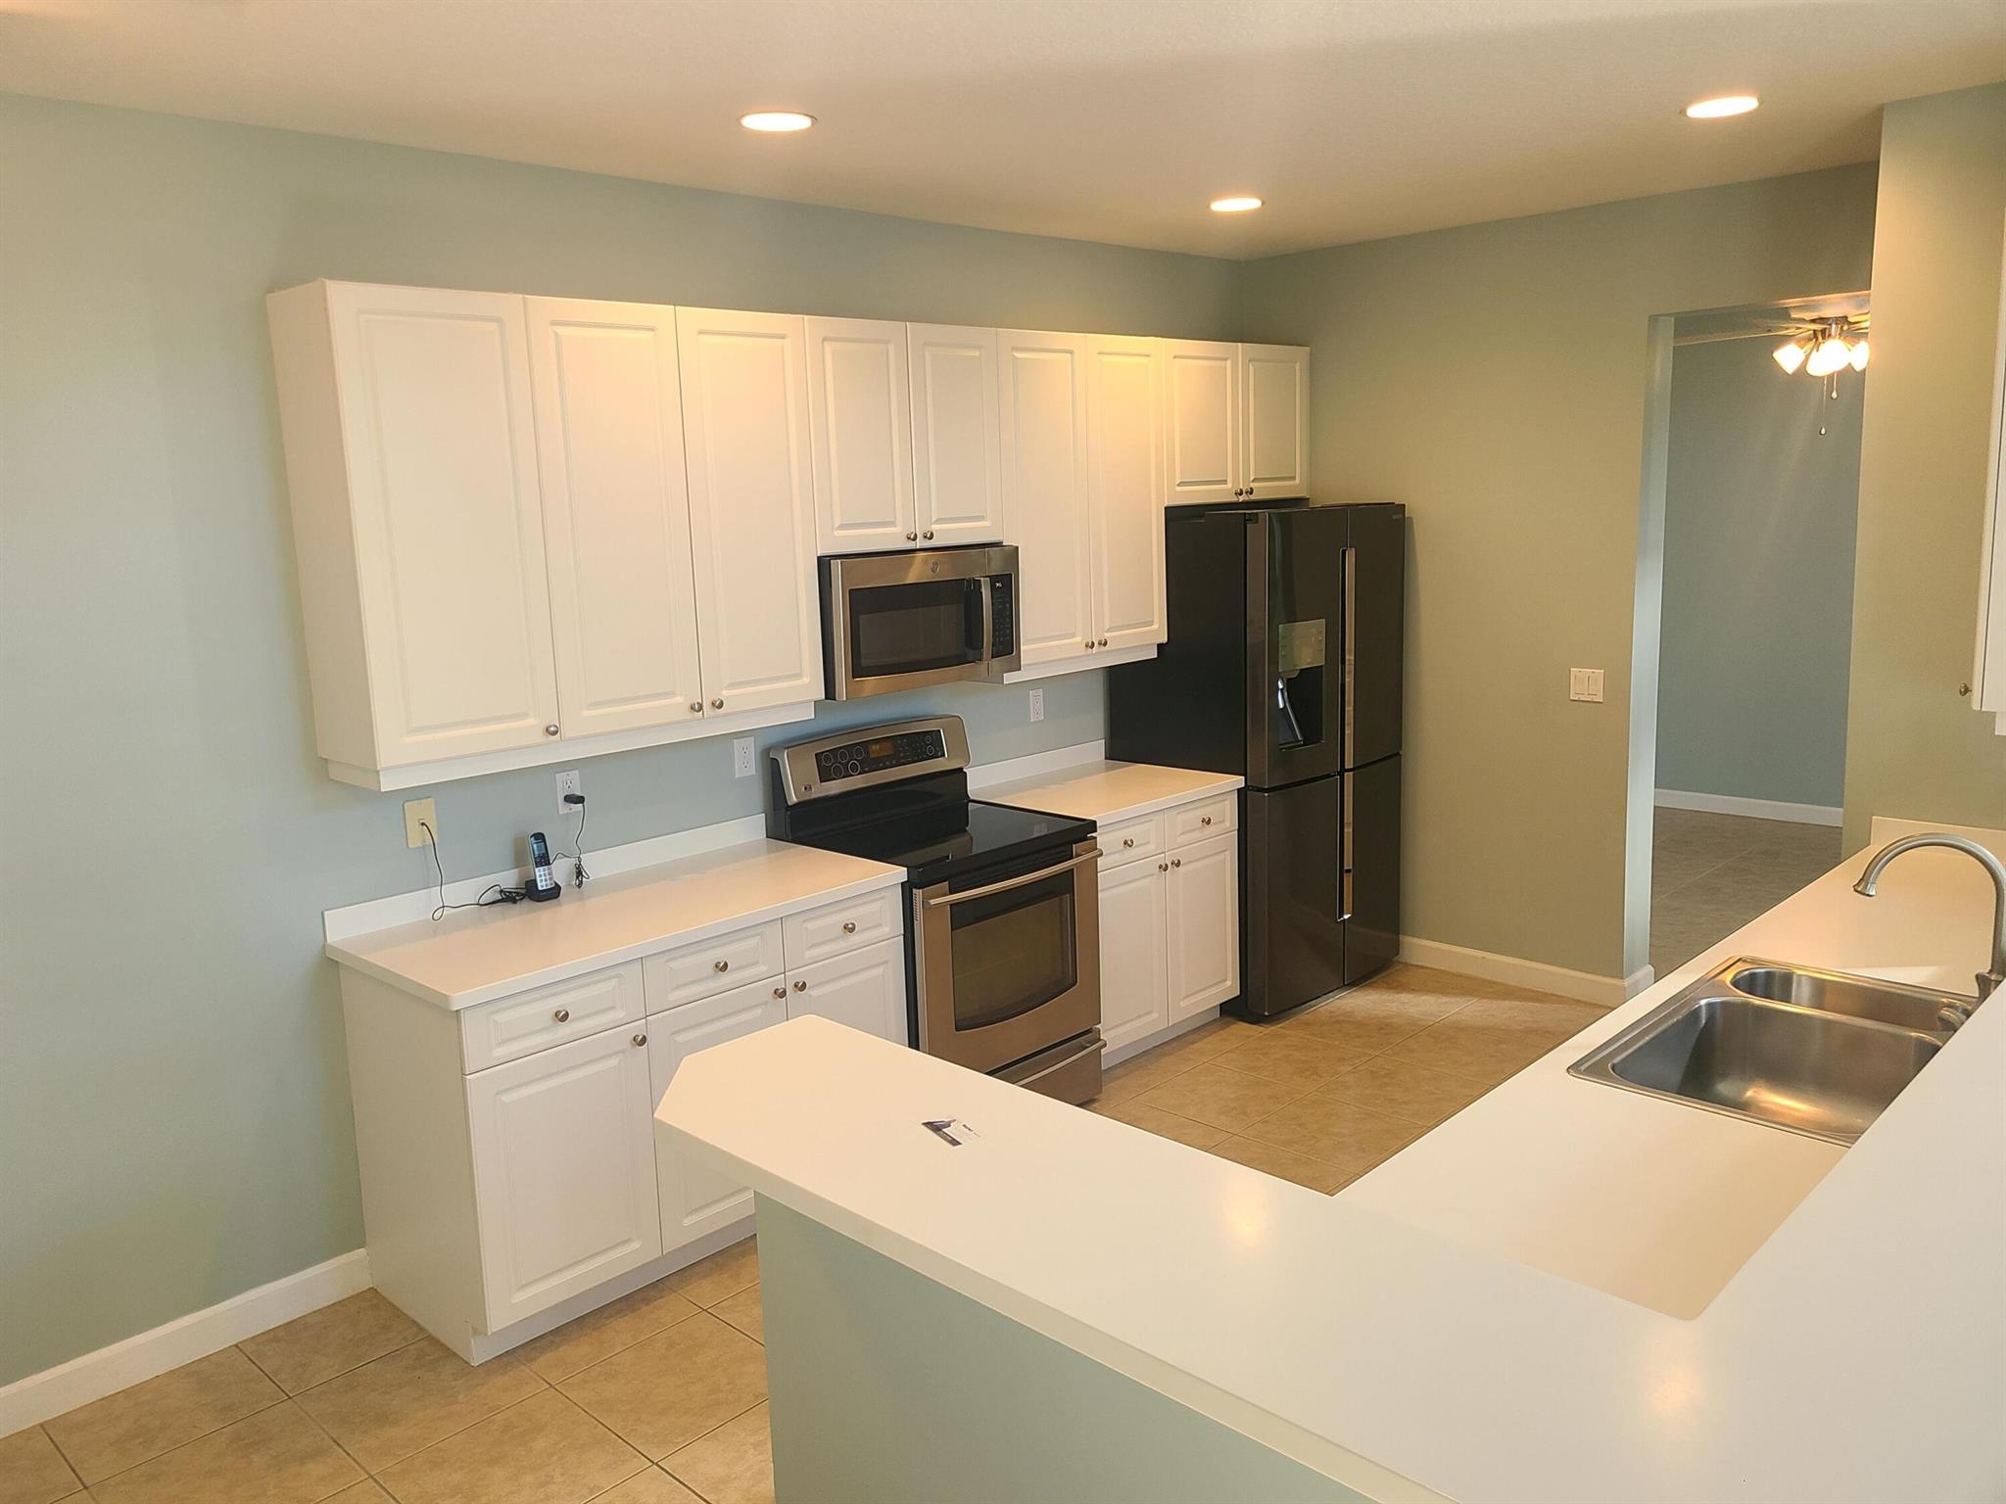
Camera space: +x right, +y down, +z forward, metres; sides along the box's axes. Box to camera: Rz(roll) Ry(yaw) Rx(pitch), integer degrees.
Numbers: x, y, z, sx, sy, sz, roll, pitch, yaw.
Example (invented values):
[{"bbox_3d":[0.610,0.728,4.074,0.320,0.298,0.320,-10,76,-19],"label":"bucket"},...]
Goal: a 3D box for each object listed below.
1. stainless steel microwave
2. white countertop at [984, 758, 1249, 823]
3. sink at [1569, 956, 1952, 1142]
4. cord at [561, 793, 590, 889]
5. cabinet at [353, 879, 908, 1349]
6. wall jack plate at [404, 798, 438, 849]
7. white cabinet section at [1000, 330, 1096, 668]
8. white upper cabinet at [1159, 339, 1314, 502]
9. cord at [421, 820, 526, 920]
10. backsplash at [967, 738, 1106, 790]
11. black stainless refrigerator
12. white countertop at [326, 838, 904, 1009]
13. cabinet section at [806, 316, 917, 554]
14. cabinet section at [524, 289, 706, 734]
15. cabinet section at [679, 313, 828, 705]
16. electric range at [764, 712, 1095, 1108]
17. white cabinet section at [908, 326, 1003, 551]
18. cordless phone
[{"bbox_3d":[-0.332,-0.414,4.605,0.415,0.403,0.756,8,14,43],"label":"stainless steel microwave"},{"bbox_3d":[0.332,0.133,5.213,0.648,0.037,0.807,8,14,43],"label":"white countertop"},{"bbox_3d":[1.472,0.614,2.738,0.556,0.196,0.832,8,14,43],"label":"sink"},{"bbox_3d":[-1.152,0.238,4.073,0.075,0.250,0.065,8,14,43],"label":"cord"},{"bbox_3d":[-0.935,0.858,4.000,0.632,0.892,1.302,8,14,43],"label":"cabinet"},{"bbox_3d":[-1.464,0.180,3.799,0.010,0.119,0.077,8,14,43],"label":"wall jack plate"},{"bbox_3d":[0.026,-0.831,4.996,0.332,1.058,0.425,8,14,43],"label":"white cabinet section"},{"bbox_3d":[0.771,-1.234,5.710,0.334,0.569,0.923,8,14,43],"label":"white upper cabinet"},{"bbox_3d":[-1.357,0.284,3.863,0.085,0.247,0.260,8,14,43],"label":"cord"},{"bbox_3d":[0.106,0.046,5.422,0.020,0.076,0.798,8,14,43],"label":"backsplash"},{"bbox_3d":[0.988,-0.007,5.772,0.765,1.828,0.912,8,14,43],"label":"black stainless refrigerator"},{"bbox_3d":[-0.952,0.408,3.904,0.650,0.036,1.314,8,14,43],"label":"white countertop"},{"bbox_3d":[-0.517,-0.915,4.414,0.332,0.653,0.382,8,14,43],"label":"cabinet section"},{"bbox_3d":[-1.076,-0.595,3.875,0.332,1.058,0.418,8,14,43],"label":"cabinet section"},{"bbox_3d":[-0.787,-0.657,4.169,0.332,1.058,0.415,8,14,43],"label":"cabinet section"},{"bbox_3d":[-0.190,0.544,4.654,0.708,1.230,0.763,8,14,43],"label":"electric range"},{"bbox_3d":[-0.257,-0.972,4.680,0.332,0.653,0.371,8,14,43],"label":"white cabinet section"},{"bbox_3d":[-1.216,0.300,3.977,0.087,0.168,0.084,8,14,43],"label":"cordless phone"}]

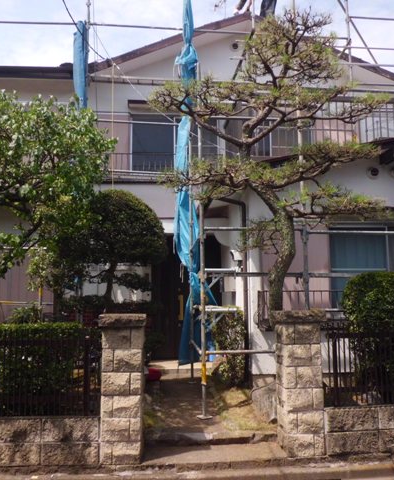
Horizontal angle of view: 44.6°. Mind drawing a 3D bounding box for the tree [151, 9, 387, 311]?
[{"bbox_3d":[0.774,-0.467,5.593,2.400,4.630,2.100,0,-7,-6],"label":"tree"}]

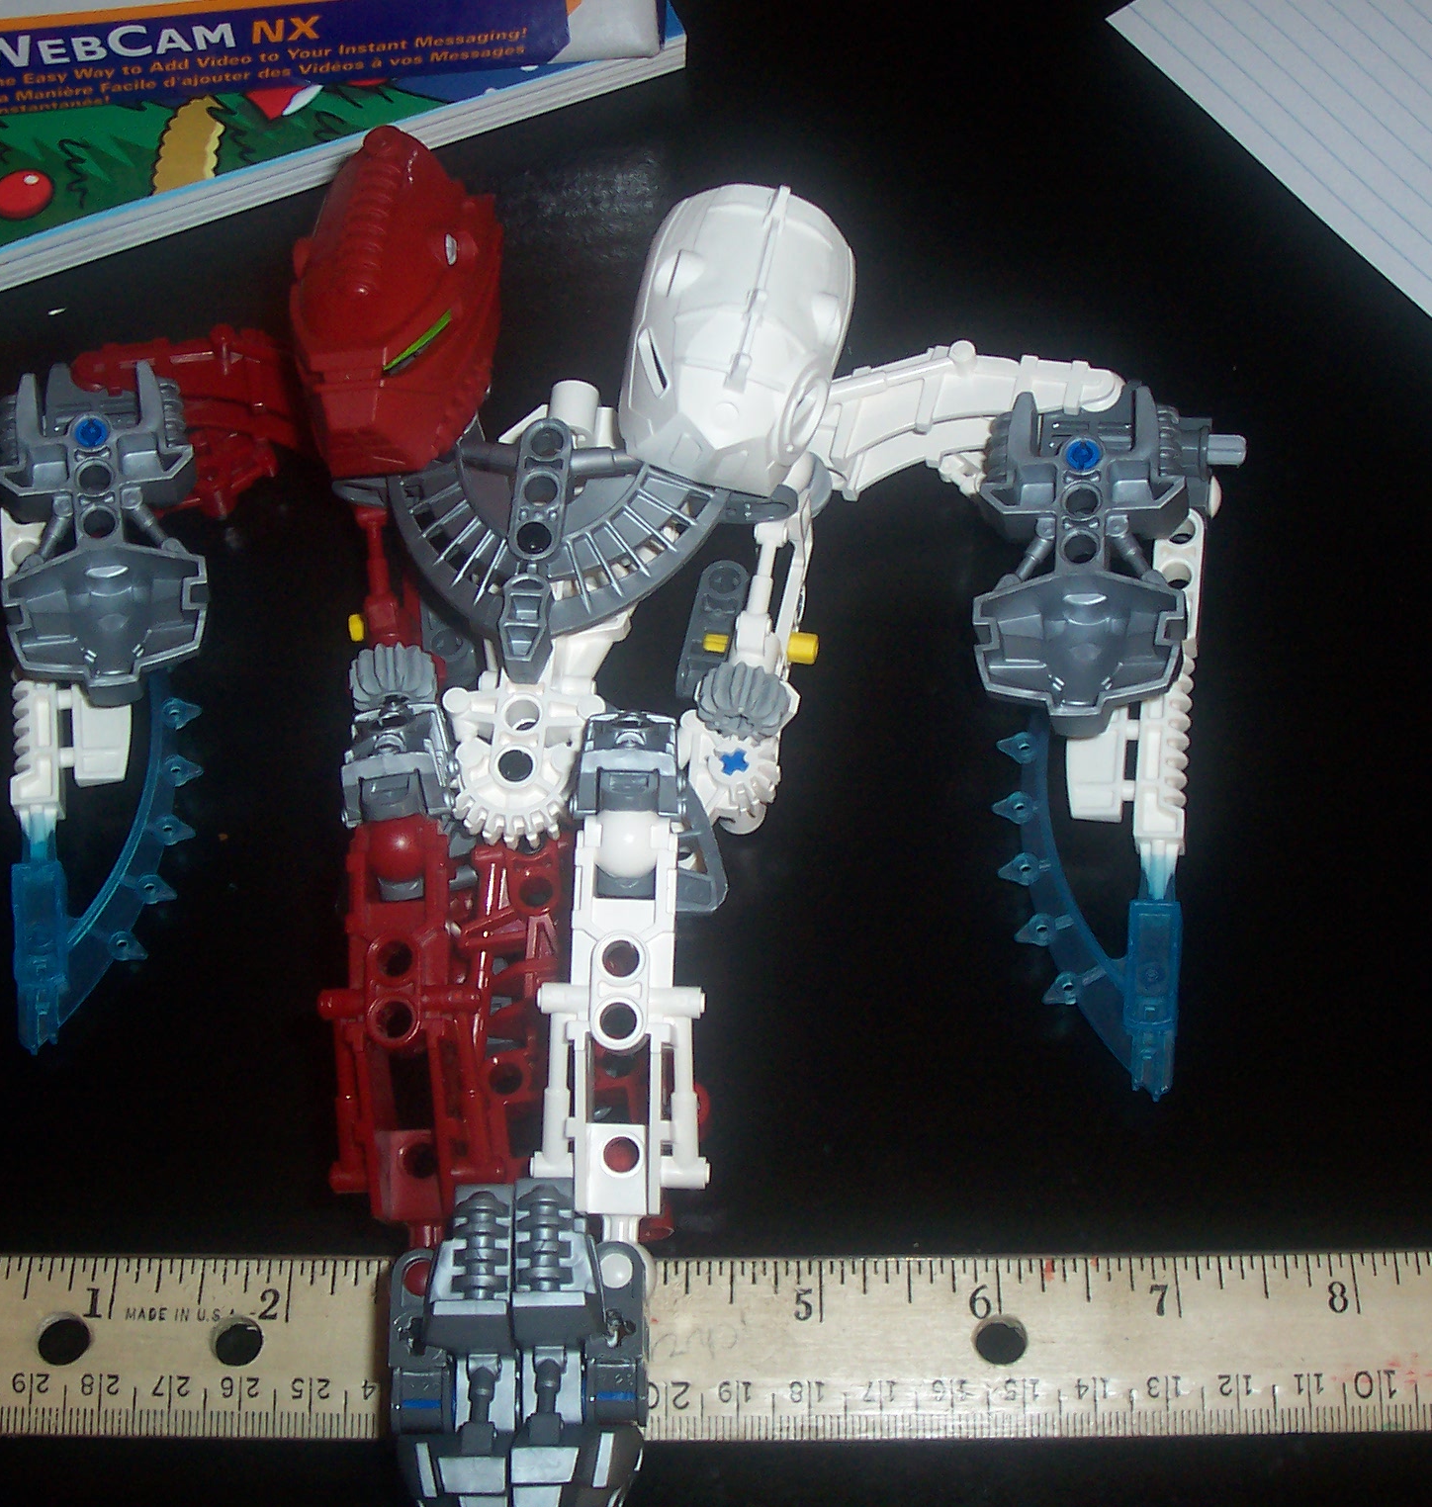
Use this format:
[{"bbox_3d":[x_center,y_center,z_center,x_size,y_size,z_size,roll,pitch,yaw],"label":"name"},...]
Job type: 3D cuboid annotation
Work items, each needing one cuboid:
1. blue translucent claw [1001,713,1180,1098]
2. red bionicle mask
[{"bbox_3d":[0.056,0.021,0.394,0.027,0.011,0.064,1,62,1],"label":"blue translucent claw"},{"bbox_3d":[-0.046,-0.066,0.388,0.029,0.046,0.031,20,36,11],"label":"red bionicle mask"}]

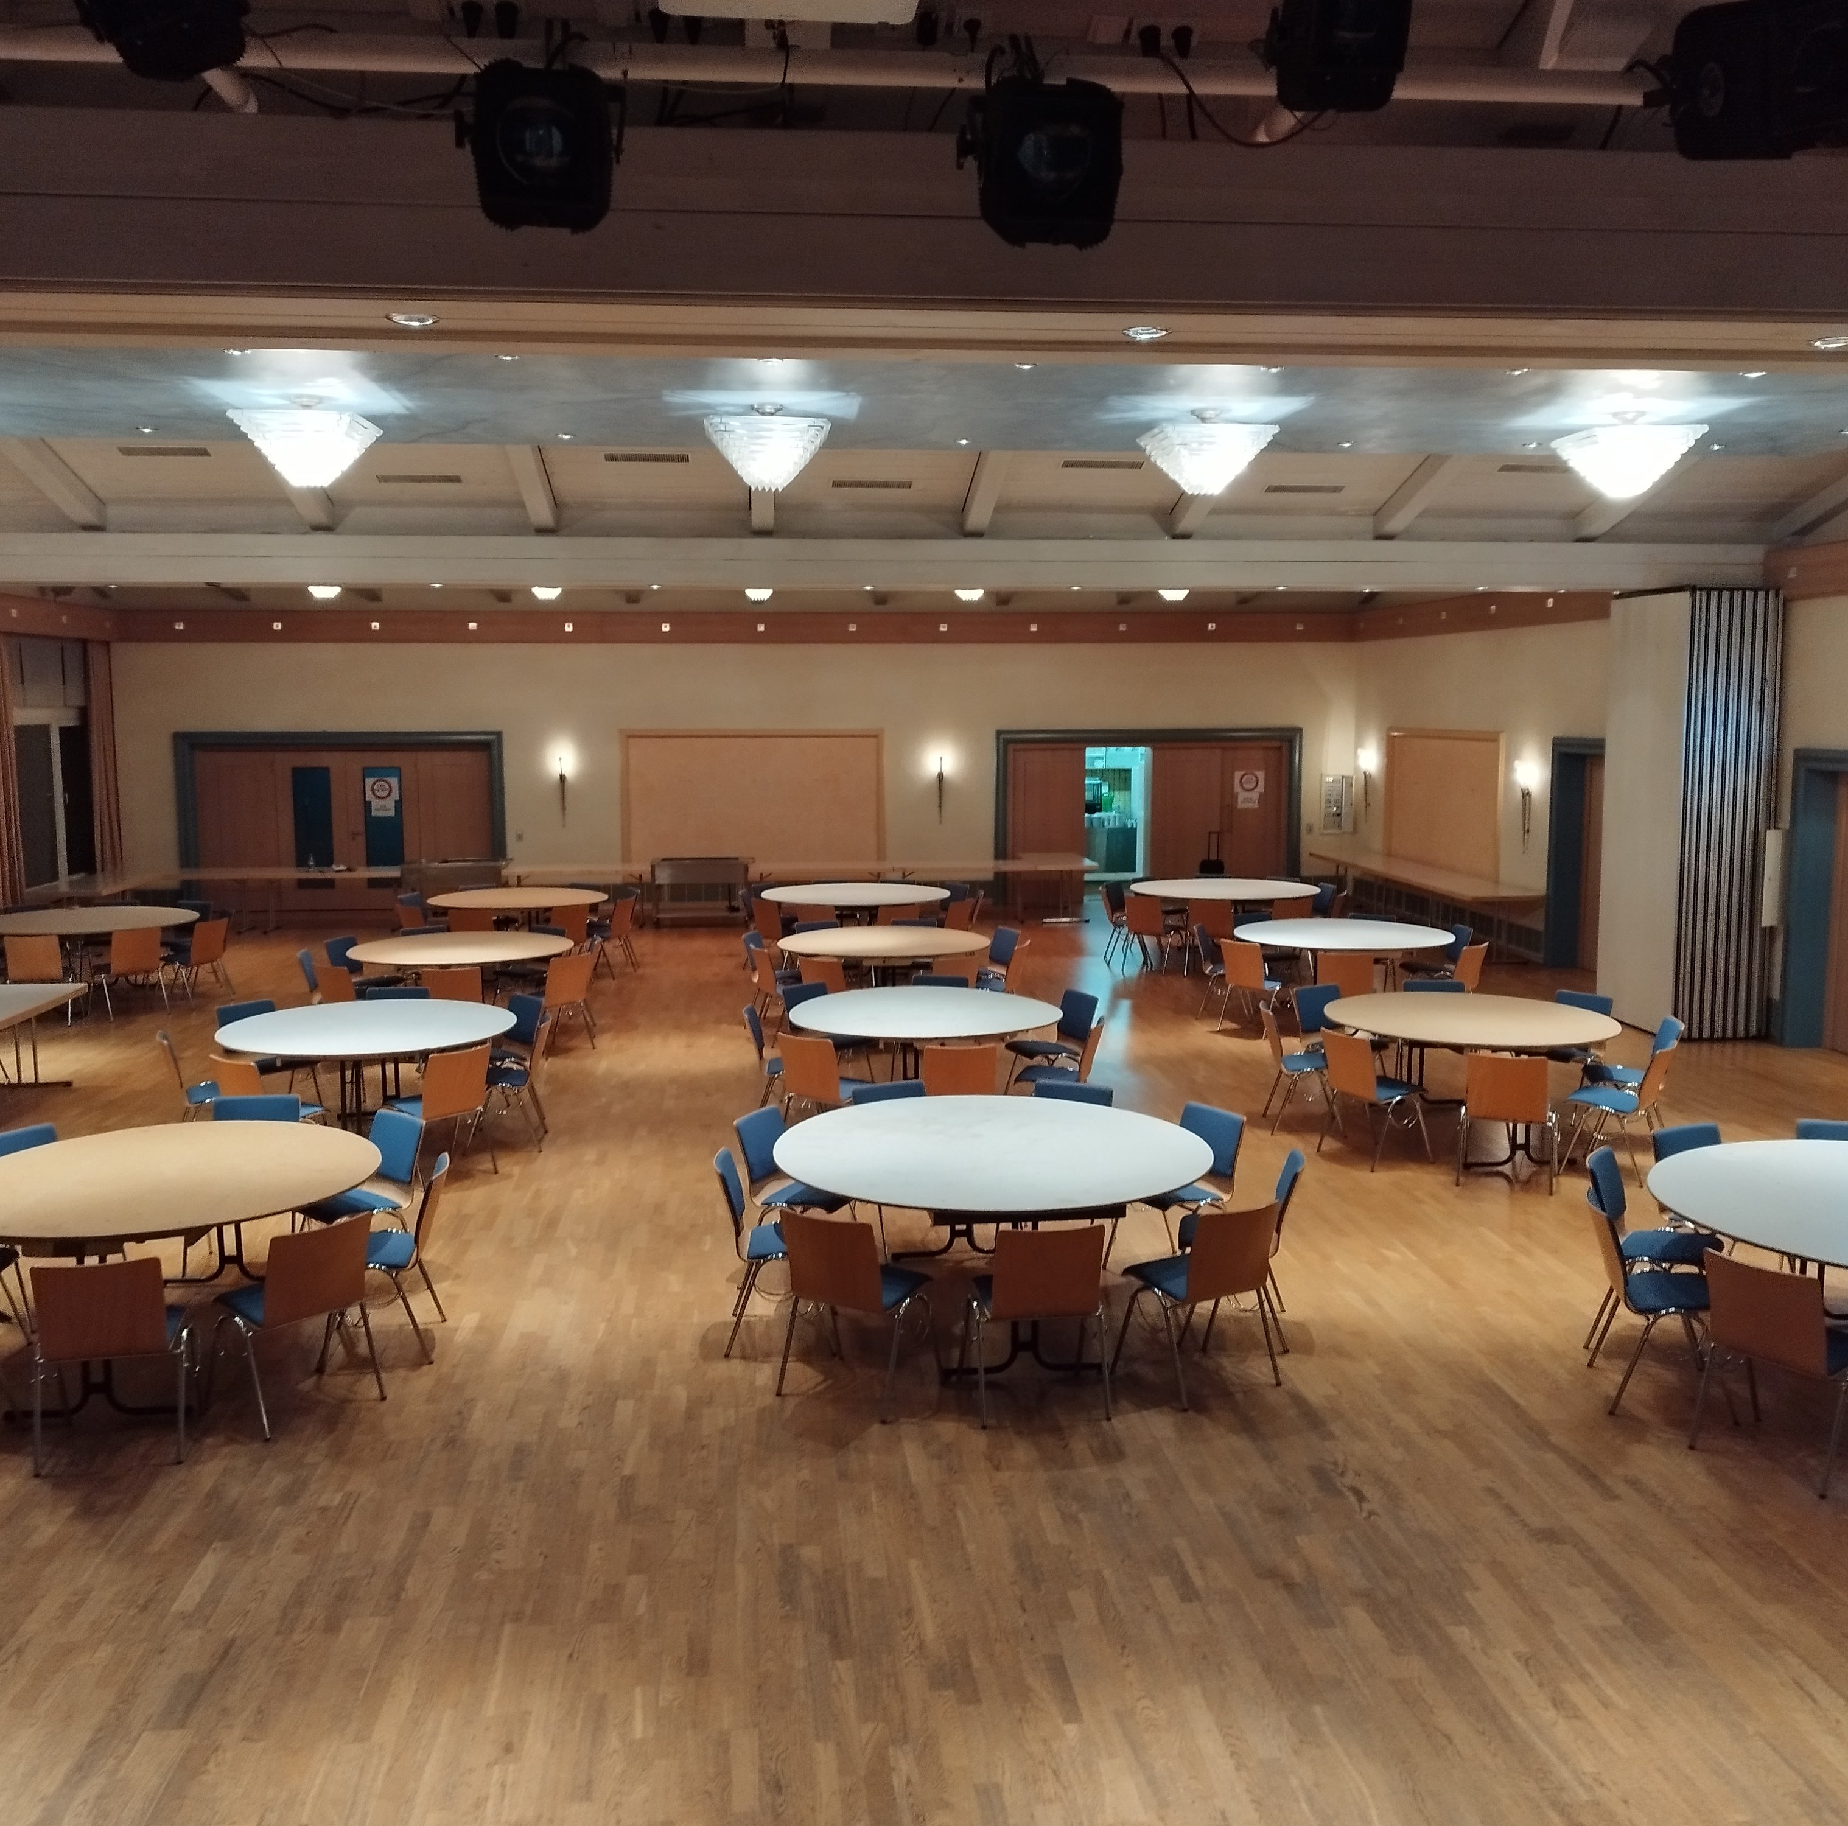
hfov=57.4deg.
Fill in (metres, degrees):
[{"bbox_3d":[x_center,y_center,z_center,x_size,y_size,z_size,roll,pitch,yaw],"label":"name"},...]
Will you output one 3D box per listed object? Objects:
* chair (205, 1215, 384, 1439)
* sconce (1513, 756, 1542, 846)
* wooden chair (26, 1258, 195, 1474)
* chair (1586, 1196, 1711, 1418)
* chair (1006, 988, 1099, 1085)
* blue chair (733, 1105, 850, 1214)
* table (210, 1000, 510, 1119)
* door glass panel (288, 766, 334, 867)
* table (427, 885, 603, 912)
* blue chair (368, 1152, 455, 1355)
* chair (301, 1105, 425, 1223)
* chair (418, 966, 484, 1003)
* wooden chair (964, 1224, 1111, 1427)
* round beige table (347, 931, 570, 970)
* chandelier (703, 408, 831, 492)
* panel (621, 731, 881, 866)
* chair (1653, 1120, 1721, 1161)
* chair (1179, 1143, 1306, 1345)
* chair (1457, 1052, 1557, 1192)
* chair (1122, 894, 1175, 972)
[{"bbox_3d":[-2.459,1.560,6.623,0.525,0.785,0.505,6,10,41],"label":"chair"},{"bbox_3d":[6.281,-1.129,17.585,0.200,0.960,0.200,-1,7,-6],"label":"sconce"},{"bbox_3d":[-3.009,1.604,6.284,0.515,0.785,0.520,-2,7,-14],"label":"wooden chair"},{"bbox_3d":[2.933,1.537,6.751,0.525,0.795,0.515,1,7,8],"label":"chair"},{"bbox_3d":[0.846,0.956,11.352,0.530,0.800,0.520,-4,8,-27],"label":"chair"},{"bbox_3d":[-0.570,1.375,8.120,0.530,0.800,0.520,3,8,25],"label":"blue chair"},{"bbox_3d":[-3.476,1.079,10.658,1.801,0.750,1.801,-1,7,-5],"label":"table"},{"bbox_3d":[-7.727,-1.109,21.403,0.446,1.472,0.040,-1,7,-8],"label":"door glass panel"},{"bbox_3d":[-4.157,0.231,17.414,1.812,0.761,1.812,0,7,0],"label":"table"},{"bbox_3d":[-2.306,1.480,7.259,0.525,0.785,0.505,-1,7,-9],"label":"blue chair"},{"bbox_3d":[-2.688,1.400,8.050,0.515,0.795,0.525,7,10,44],"label":"chair"},{"bbox_3d":[-3.590,0.779,12.930,0.515,0.785,0.520,-2,7,-14],"label":"chair"},{"bbox_3d":[0.449,1.545,6.623,0.505,0.785,0.525,-1,7,-7],"label":"wooden chair"},{"bbox_3d":[-3.819,0.658,14.038,1.819,0.750,1.819,-1,7,-5],"label":"round beige table"},{"bbox_3d":[-0.773,-2.289,8.327,0.620,0.402,0.620,-1,7,-6],"label":"chandelier"},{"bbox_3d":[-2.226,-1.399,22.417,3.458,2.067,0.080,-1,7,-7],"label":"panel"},{"bbox_3d":[3.661,1.409,7.725,0.515,0.795,0.525,-3,8,-24],"label":"chair"},{"bbox_3d":[1.381,1.450,7.465,0.530,0.800,0.520,1,7,10],"label":"chair"},{"bbox_3d":[3.378,1.154,9.714,0.520,0.800,0.530,3,8,24],"label":"chair"},{"bbox_3d":[2.376,0.210,17.146,0.520,0.800,0.530,6,10,42],"label":"chair"}]

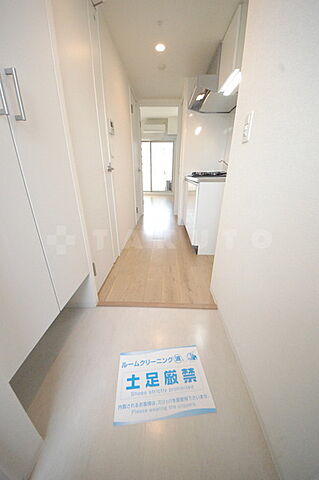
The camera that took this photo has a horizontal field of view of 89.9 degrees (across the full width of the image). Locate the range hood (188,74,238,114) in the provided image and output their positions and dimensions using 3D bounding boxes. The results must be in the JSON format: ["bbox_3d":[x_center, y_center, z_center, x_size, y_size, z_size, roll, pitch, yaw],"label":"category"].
[{"bbox_3d":[0.706,-1.793,2.001,0.585,0.164,0.614,1,23,2],"label":"range hood"}]

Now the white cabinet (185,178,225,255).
[{"bbox_3d":[0.701,-0.436,2.321,0.595,0.855,1.200,1,22,1],"label":"white cabinet"}]

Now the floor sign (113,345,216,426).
[{"bbox_3d":[0.016,0.700,0.806,0.440,0.005,0.288,-2,23,-5],"label":"floor sign"}]

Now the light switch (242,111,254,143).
[{"bbox_3d":[0.443,-0.562,0.807,0.012,0.120,0.070,1,23,2],"label":"light switch"}]

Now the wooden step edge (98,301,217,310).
[{"bbox_3d":[-0.022,0.509,1.243,0.930,0.022,0.040,1,23,2],"label":"wooden step edge"}]

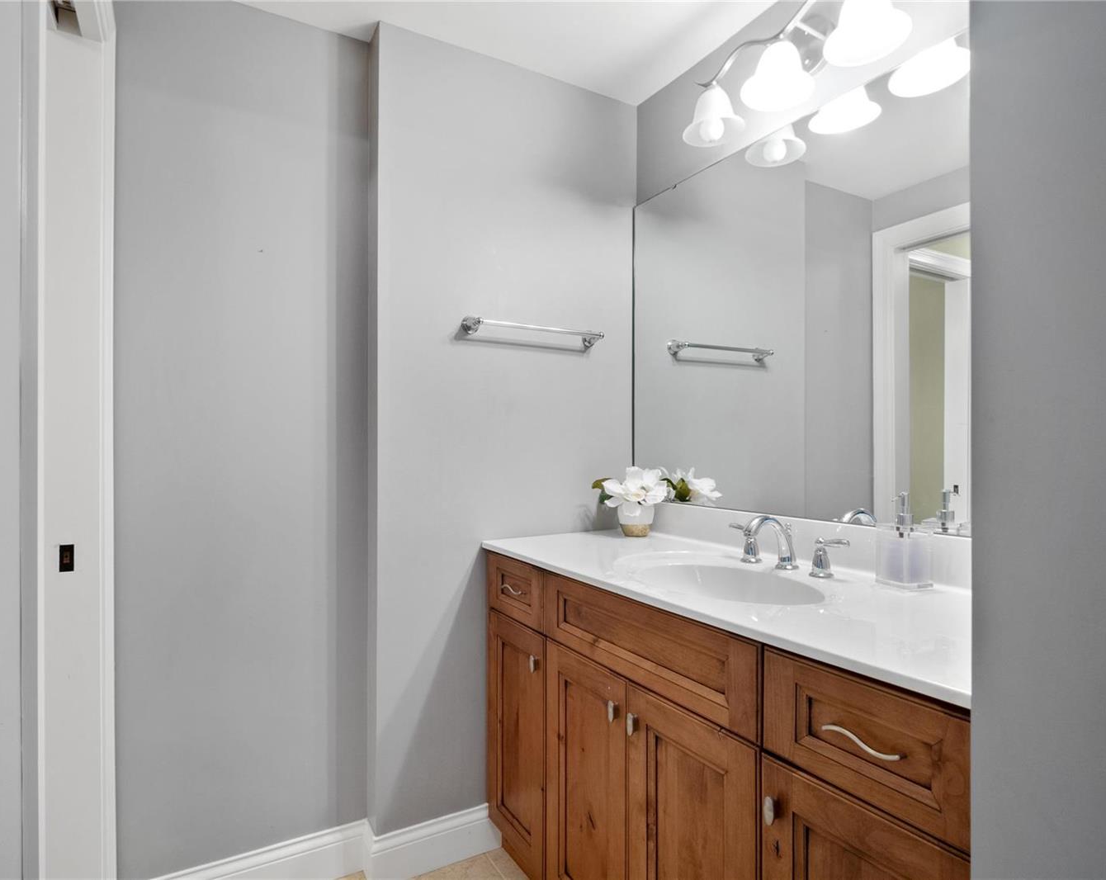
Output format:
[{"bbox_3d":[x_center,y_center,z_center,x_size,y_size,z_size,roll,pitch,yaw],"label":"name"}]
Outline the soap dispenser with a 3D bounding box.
[{"bbox_3d":[0.728,0.207,1.225,0.088,0.192,0.074,0,-1,-29],"label":"soap dispenser"}]

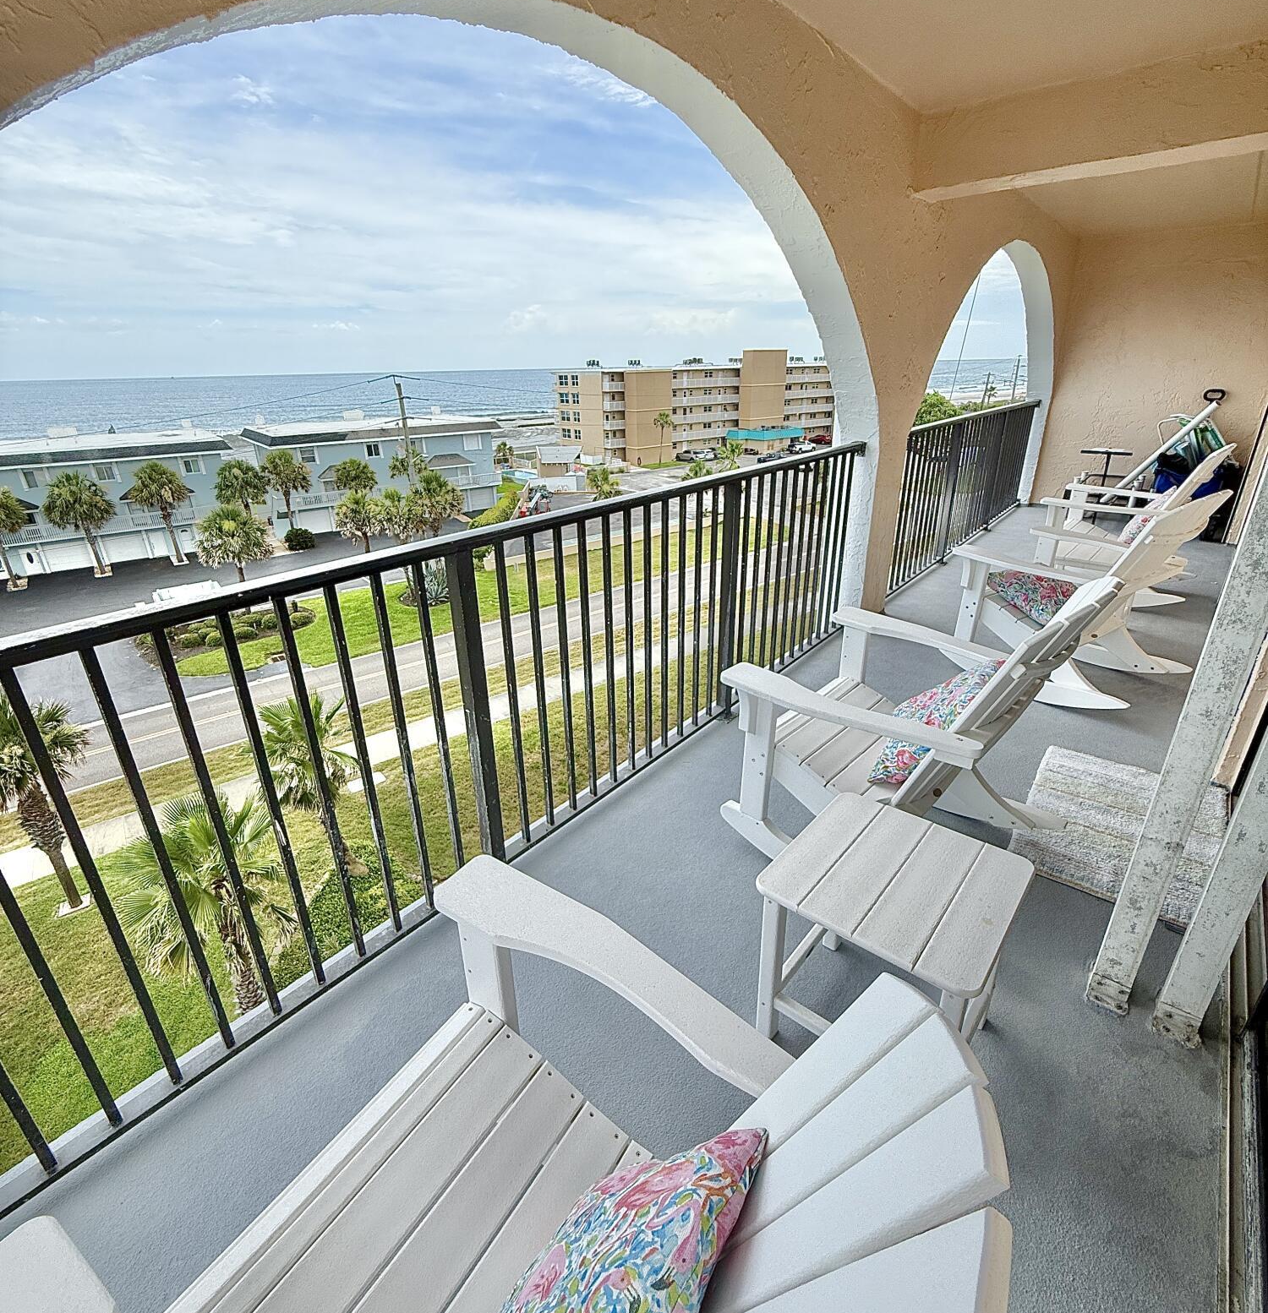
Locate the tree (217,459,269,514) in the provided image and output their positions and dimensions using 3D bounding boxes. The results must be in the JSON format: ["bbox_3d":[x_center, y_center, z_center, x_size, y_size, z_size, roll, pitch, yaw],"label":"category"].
[{"bbox_3d":[-35.505,-13.885,62.532,4.700,7.500,4.700,-18,28,-34],"label":"tree"}]

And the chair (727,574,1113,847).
[{"bbox_3d":[0.850,0.160,2.116,0.925,0.985,0.790,19,30,39],"label":"chair"}]

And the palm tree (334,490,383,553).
[{"bbox_3d":[-18.467,-7.625,46.984,3.400,7.400,3.400,-18,28,-34],"label":"palm tree"}]

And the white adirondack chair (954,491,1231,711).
[{"bbox_3d":[2.142,-0.358,3.276,0.790,0.985,0.925,-16,27,-31],"label":"white adirondack chair"}]

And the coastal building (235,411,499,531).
[{"bbox_3d":[-29.124,-21.387,76.877,24.500,9.900,17.000,-18,28,-34],"label":"coastal building"}]

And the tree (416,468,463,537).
[{"bbox_3d":[-13.381,-8.304,47.177,3.600,8.300,3.600,-18,28,-34],"label":"tree"}]

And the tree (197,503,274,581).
[{"bbox_3d":[-25.436,-6.106,43.871,4.800,7.300,4.800,-18,28,-34],"label":"tree"}]

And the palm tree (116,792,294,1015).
[{"bbox_3d":[-8.973,6.049,15.175,3.700,6.600,3.700,-18,28,-34],"label":"palm tree"}]

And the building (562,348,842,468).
[{"bbox_3d":[16.427,-47.365,127.434,63.000,16.600,15.500,-17,28,-33],"label":"building"}]

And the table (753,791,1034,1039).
[{"bbox_3d":[0.578,0.680,1.577,0.455,0.457,0.455,18,29,38],"label":"table"}]

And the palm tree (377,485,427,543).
[{"bbox_3d":[-15.569,-7.740,46.853,3.600,7.600,3.600,-18,28,-34],"label":"palm tree"}]

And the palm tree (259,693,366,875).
[{"bbox_3d":[-9.065,4.080,20.096,3.100,6.400,3.100,-18,28,-34],"label":"palm tree"}]

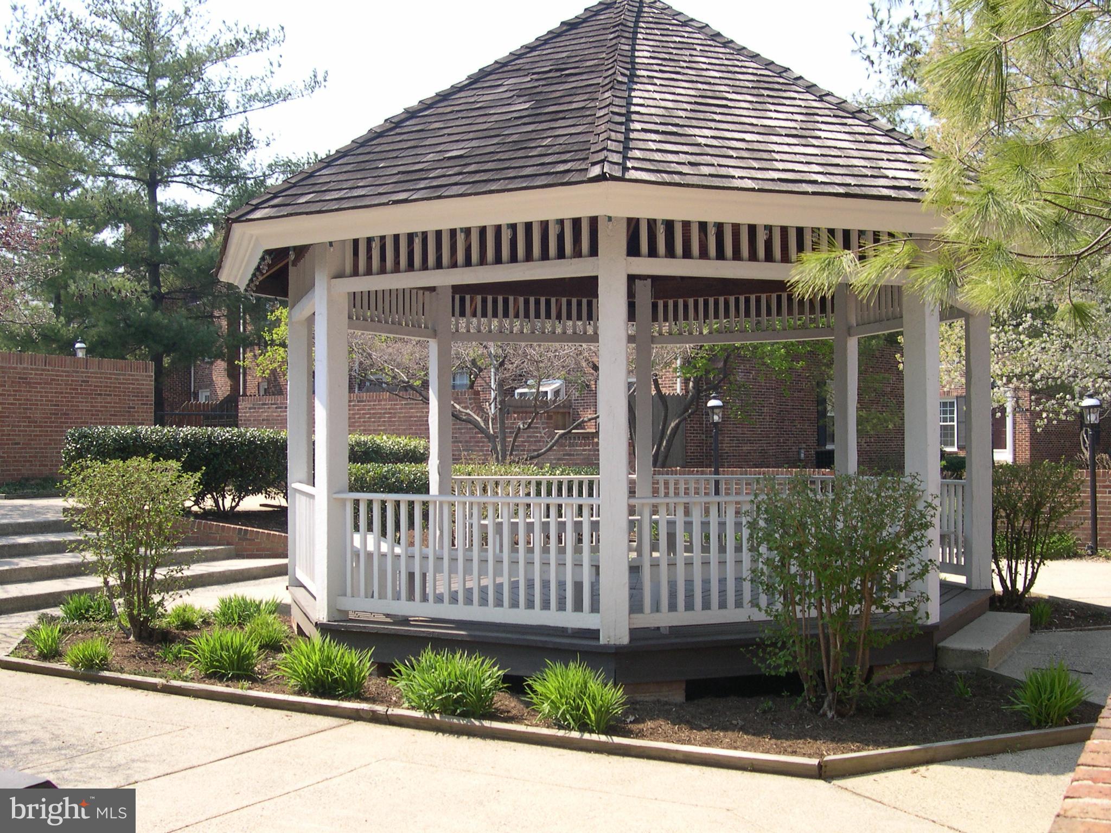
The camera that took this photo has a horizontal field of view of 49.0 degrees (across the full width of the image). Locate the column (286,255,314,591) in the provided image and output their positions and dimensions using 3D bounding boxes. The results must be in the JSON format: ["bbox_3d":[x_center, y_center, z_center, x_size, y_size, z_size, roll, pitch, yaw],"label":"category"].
[{"bbox_3d":[-2.062,-0.009,9.890,0.153,2.750,0.153,0,-1,6],"label":"column"}]

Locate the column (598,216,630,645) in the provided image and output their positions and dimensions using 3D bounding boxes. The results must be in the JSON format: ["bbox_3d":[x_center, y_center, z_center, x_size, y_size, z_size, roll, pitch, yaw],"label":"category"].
[{"bbox_3d":[0.359,0.025,7.428,0.166,2.680,0.166,0,-1,6],"label":"column"}]

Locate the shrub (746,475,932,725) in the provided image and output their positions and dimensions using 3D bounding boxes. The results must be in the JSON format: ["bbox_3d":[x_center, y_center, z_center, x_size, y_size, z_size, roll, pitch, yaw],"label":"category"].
[{"bbox_3d":[1.640,1.030,7.050,1.080,1.400,1.000,0,-1,0],"label":"shrub"}]

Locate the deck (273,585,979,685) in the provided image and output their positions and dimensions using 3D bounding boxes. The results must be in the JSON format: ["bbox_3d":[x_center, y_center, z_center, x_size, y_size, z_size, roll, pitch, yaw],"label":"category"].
[{"bbox_3d":[0.605,1.451,9.592,5.112,0.235,5.112,-1,-1,28],"label":"deck"}]

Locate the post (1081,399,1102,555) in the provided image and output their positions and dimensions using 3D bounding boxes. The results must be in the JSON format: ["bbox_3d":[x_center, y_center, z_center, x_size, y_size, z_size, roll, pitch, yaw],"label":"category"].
[{"bbox_3d":[6.691,0.725,15.200,0.250,2.020,0.250,0,-1,0],"label":"post"}]

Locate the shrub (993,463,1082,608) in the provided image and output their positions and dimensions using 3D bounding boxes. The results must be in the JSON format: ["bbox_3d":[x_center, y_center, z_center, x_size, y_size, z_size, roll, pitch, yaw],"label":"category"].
[{"bbox_3d":[4.154,1.033,10.838,0.960,1.250,0.950,-1,-1,21],"label":"shrub"}]

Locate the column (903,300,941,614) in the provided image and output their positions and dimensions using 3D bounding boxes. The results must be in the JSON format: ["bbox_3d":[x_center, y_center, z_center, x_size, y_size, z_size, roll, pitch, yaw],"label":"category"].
[{"bbox_3d":[2.424,0.030,8.055,0.166,2.680,0.166,1,-2,-39],"label":"column"}]

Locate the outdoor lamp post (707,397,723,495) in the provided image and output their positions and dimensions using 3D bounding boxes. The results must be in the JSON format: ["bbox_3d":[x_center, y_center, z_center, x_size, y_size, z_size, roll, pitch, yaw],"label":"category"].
[{"bbox_3d":[2.252,0.703,16.989,0.245,2.060,0.245,0,-1,0],"label":"outdoor lamp post"}]

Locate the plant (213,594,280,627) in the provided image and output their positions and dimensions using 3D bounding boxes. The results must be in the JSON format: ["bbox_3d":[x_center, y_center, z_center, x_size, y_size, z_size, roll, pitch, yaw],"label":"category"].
[{"bbox_3d":[-2.485,1.530,9.823,0.520,0.260,0.480,0,-1,-14],"label":"plant"}]

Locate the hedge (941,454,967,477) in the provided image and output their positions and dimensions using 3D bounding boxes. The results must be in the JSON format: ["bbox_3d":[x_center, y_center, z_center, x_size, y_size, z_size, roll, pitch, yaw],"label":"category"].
[{"bbox_3d":[12.058,1.519,36.475,1.400,0.750,0.900,0,-1,0],"label":"hedge"}]

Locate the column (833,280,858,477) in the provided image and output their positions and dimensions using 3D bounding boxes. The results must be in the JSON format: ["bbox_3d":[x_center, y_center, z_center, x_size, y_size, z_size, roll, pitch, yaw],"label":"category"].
[{"bbox_3d":[2.873,0.053,12.042,0.166,2.800,0.166,1,-2,-39],"label":"column"}]

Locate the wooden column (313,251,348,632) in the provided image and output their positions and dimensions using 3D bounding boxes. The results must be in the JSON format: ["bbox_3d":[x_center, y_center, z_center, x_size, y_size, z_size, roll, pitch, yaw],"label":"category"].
[{"bbox_3d":[-1.548,0.053,8.451,0.166,2.680,0.166,1,-2,-39],"label":"wooden column"}]

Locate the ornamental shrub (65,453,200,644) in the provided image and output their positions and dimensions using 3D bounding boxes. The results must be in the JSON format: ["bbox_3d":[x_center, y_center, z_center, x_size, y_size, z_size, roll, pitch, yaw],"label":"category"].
[{"bbox_3d":[-3.390,1.060,9.750,1.080,1.460,1.020,0,-1,0],"label":"ornamental shrub"}]

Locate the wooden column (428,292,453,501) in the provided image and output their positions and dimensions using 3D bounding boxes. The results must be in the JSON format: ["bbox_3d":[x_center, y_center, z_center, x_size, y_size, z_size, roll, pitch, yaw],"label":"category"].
[{"bbox_3d":[-1.093,0.010,11.685,0.153,2.750,0.153,1,-2,-39],"label":"wooden column"}]

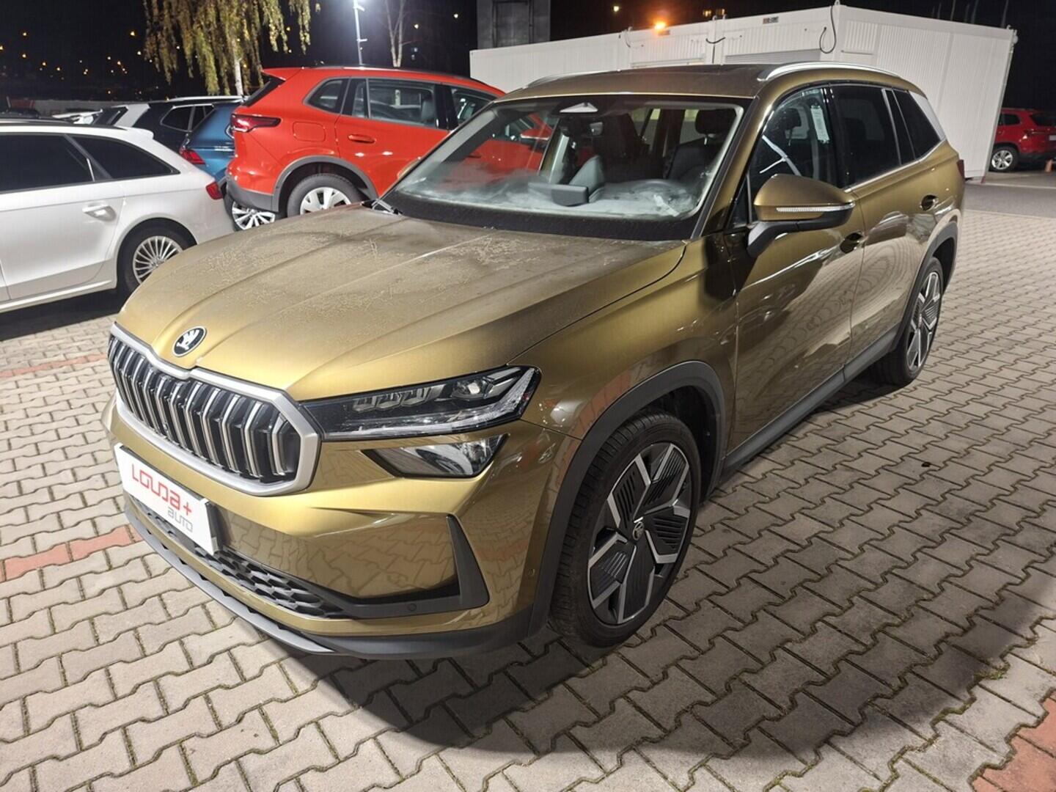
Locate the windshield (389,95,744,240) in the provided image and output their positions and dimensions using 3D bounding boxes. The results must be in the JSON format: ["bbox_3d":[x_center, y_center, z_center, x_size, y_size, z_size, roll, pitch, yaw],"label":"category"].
[{"bbox_3d":[0.075,-0.859,2.672,1.460,0.120,0.820,16,61,40],"label":"windshield"}]

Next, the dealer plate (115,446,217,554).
[{"bbox_3d":[-0.953,0.258,1.833,0.525,0.132,0.028,17,25,38],"label":"dealer plate"}]

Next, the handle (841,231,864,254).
[{"bbox_3d":[1.229,-0.582,2.656,0.060,0.060,0.235,17,28,38],"label":"handle"}]

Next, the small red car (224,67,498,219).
[{"bbox_3d":[-0.821,-2.577,7.680,4.540,1.660,1.880,-3,20,-12],"label":"small red car"}]

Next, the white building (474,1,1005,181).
[{"bbox_3d":[4.091,-7.063,17.218,6.066,2.901,11.139,-15,26,-32],"label":"white building"}]

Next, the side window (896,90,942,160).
[{"bbox_3d":[1.958,-1.348,3.503,0.060,0.330,0.620,-10,10,43],"label":"side window"}]

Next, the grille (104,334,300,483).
[{"bbox_3d":[-0.880,0.032,1.866,0.980,0.290,0.100,16,25,40],"label":"grille"}]

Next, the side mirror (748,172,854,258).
[{"bbox_3d":[0.812,-0.545,2.119,0.240,0.220,0.220,16,28,40],"label":"side mirror"}]

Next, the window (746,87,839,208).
[{"bbox_3d":[0.889,-0.852,2.340,0.070,0.385,0.970,-12,8,46],"label":"window"}]

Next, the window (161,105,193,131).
[{"bbox_3d":[-5.403,-4.269,10.800,0.520,0.390,0.060,-7,3,-15],"label":"window"}]

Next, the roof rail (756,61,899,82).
[{"bbox_3d":[1.425,-1.420,3.100,0.070,0.085,1.820,17,28,38],"label":"roof rail"}]

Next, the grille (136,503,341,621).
[{"bbox_3d":[-0.880,0.421,1.996,1.080,0.130,0.130,16,28,40],"label":"grille"}]

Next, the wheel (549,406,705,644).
[{"bbox_3d":[0.253,0.365,2.081,0.235,0.705,0.700,17,28,38],"label":"wheel"}]

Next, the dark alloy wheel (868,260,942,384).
[{"bbox_3d":[2.125,-0.441,3.987,0.235,0.705,0.700,17,28,38],"label":"dark alloy wheel"}]

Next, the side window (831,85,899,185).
[{"bbox_3d":[1.402,-1.086,2.917,0.060,0.400,0.680,-9,10,46],"label":"side window"}]

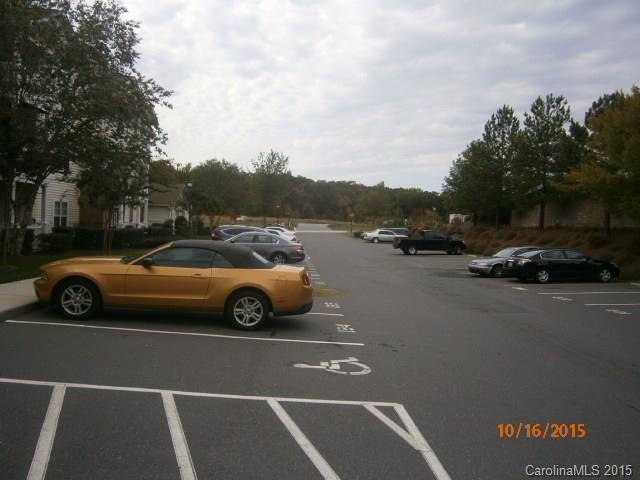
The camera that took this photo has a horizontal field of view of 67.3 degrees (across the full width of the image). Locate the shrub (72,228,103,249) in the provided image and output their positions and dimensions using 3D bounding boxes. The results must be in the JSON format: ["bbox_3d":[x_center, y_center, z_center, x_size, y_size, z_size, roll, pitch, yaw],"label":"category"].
[{"bbox_3d":[-11.400,-0.050,23.600,1.470,1.000,1.250,2,1,-3],"label":"shrub"}]

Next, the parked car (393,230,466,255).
[{"bbox_3d":[8.650,0.210,37.700,5.400,1.860,1.900,1,2,-5],"label":"parked car"}]

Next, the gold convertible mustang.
[{"bbox_3d":[-2.530,0.700,8.710,4.780,1.400,1.880,5,1,-6],"label":"gold convertible mustang"}]

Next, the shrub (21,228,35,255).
[{"bbox_3d":[-10.900,0.085,18.000,0.520,1.000,0.520,2,1,-3],"label":"shrub"}]

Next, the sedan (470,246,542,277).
[{"bbox_3d":[9.700,1.105,23.950,4.750,1.420,1.800,0,1,-10],"label":"sedan"}]

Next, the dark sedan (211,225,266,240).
[{"bbox_3d":[-4.067,-0.013,27.750,4.500,1.640,1.820,4,1,-3],"label":"dark sedan"}]

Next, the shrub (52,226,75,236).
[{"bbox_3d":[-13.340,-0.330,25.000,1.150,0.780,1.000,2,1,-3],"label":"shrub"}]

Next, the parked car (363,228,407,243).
[{"bbox_3d":[7.000,-0.400,50.500,4.700,1.440,1.800,1,2,-5],"label":"parked car"}]

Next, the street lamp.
[{"bbox_3d":[-8.959,-2.142,33.000,0.400,3.600,0.400,2,1,-3],"label":"street lamp"}]

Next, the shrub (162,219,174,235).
[{"bbox_3d":[-11.346,-1.011,36.000,0.900,1.200,0.900,2,1,-3],"label":"shrub"}]

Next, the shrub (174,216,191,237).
[{"bbox_3d":[-12.870,-1.260,45.000,1.500,1.870,1.500,2,1,-3],"label":"shrub"}]

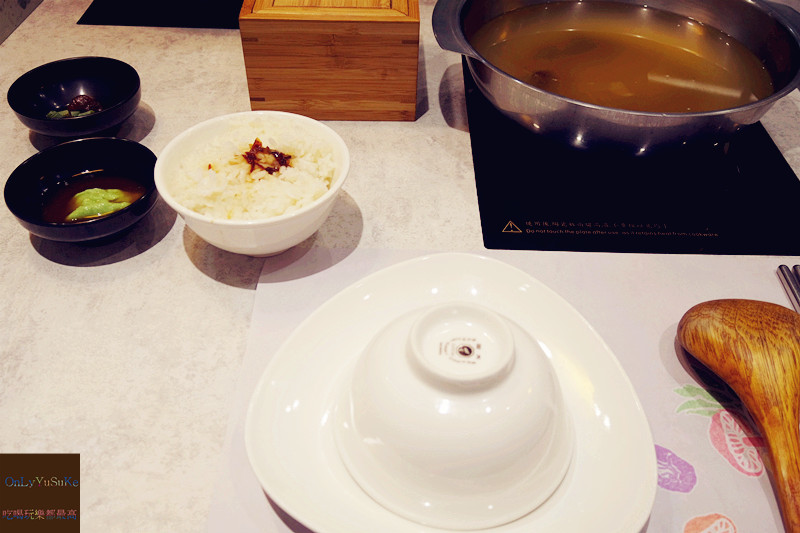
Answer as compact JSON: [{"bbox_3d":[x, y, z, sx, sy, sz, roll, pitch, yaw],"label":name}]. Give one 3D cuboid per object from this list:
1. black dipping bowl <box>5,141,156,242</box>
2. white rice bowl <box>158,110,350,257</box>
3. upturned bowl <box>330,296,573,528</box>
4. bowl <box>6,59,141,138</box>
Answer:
[{"bbox_3d":[-0.217,-0.048,0.424,0.100,0.035,0.100,2,46,-2],"label":"black dipping bowl"},{"bbox_3d":[-0.098,-0.048,0.415,0.125,0.059,0.125,2,46,-2],"label":"white rice bowl"},{"bbox_3d":[0.029,0.052,0.289,0.127,0.056,0.127,2,46,-2],"label":"upturned bowl"},{"bbox_3d":[-0.266,-0.135,0.505,0.100,0.035,0.100,2,46,-2],"label":"bowl"}]

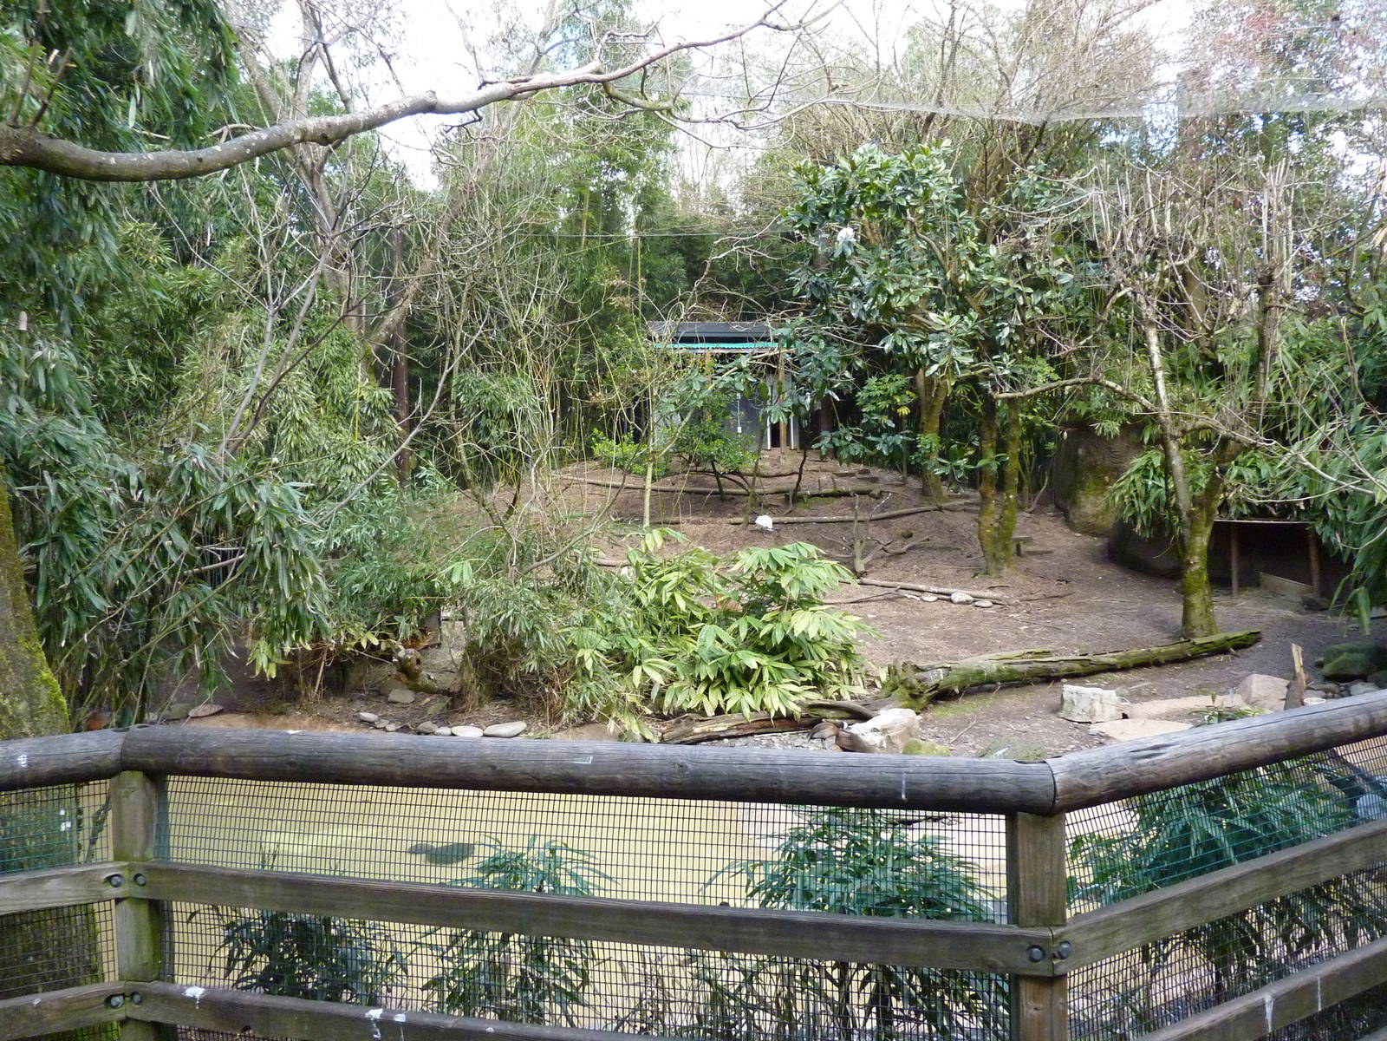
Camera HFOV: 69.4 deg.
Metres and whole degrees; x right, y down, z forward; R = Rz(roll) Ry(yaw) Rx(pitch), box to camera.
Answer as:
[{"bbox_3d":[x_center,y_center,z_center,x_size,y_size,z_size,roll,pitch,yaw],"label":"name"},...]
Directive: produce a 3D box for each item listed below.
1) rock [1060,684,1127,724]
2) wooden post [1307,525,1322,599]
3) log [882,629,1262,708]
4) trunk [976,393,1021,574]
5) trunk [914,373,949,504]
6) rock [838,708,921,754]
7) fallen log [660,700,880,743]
[{"bbox_3d":[3.787,1.742,9.500,0.550,0.320,0.360,0,2,15],"label":"rock"},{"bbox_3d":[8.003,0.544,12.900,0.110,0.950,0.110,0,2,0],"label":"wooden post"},{"bbox_3d":[4.133,1.465,10.450,4.520,0.330,0.400,-4,3,-18],"label":"log"},{"bbox_3d":[3.966,-0.443,13.000,0.520,2.350,0.380,0,2,15],"label":"trunk"},{"bbox_3d":[3.713,-1.308,15.600,0.470,2.100,0.360,0,2,12],"label":"trunk"},{"bbox_3d":[1.660,1.893,8.950,0.660,0.330,0.450,0,2,5],"label":"rock"},{"bbox_3d":[0.730,1.837,9.210,2.019,0.280,0.340,0,2,-12],"label":"fallen log"}]

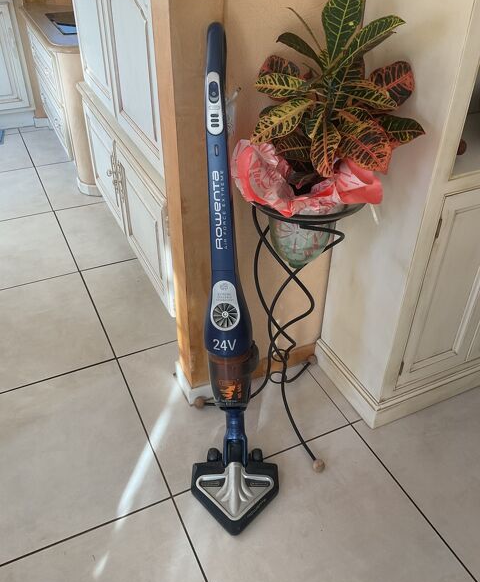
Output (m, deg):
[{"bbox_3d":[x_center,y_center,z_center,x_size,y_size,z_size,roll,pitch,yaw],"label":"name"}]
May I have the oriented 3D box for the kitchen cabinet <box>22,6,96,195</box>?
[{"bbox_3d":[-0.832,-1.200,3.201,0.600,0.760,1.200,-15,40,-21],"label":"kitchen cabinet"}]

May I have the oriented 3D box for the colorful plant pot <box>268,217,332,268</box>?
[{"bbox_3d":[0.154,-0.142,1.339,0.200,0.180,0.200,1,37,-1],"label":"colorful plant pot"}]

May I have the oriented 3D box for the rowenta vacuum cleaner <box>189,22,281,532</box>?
[{"bbox_3d":[-0.004,0.049,1.244,0.250,1.145,0.430,0,37,-1],"label":"rowenta vacuum cleaner"}]

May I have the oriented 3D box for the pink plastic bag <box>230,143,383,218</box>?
[{"bbox_3d":[0.143,-0.264,1.252,0.340,0.140,0.280,0,37,-1],"label":"pink plastic bag"}]

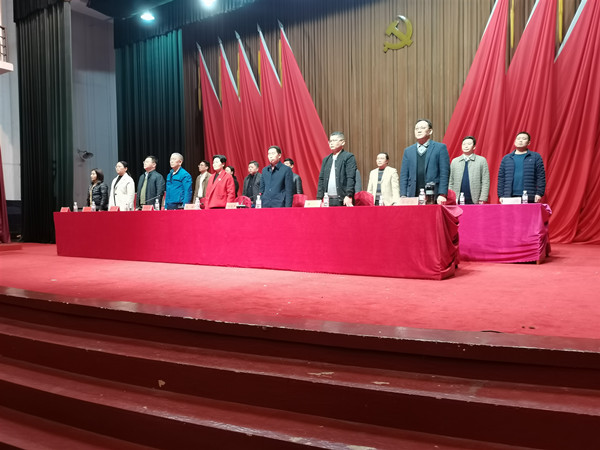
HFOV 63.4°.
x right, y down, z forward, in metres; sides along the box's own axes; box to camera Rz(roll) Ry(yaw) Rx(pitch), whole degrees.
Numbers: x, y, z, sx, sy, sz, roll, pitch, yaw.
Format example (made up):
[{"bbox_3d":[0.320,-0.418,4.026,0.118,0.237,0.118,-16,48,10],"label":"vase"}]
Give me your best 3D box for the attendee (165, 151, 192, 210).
[{"bbox_3d":[-2.020,-0.355,8.155,0.490,1.700,0.310,0,2,31],"label":"attendee"}]

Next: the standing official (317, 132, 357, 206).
[{"bbox_3d":[0.507,-0.344,6.403,0.560,1.744,0.350,0,2,32],"label":"standing official"}]

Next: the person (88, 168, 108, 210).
[{"bbox_3d":[-3.757,-0.271,9.082,0.450,1.567,0.300,0,2,32],"label":"person"}]

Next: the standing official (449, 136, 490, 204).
[{"bbox_3d":[2.563,-0.439,7.328,0.530,1.780,0.330,0,2,31],"label":"standing official"}]

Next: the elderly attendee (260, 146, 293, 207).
[{"bbox_3d":[-0.321,-0.296,6.925,0.510,1.641,0.320,0,2,32],"label":"elderly attendee"}]

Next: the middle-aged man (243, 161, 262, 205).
[{"bbox_3d":[-0.864,-0.384,9.386,0.510,1.682,0.320,0,2,32],"label":"middle-aged man"}]

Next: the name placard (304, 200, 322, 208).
[{"bbox_3d":[0.167,-0.247,5.782,0.210,0.090,0.085,0,2,32],"label":"name placard"}]

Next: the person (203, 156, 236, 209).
[{"bbox_3d":[-1.258,-0.300,7.692,0.460,1.600,0.300,0,2,31],"label":"person"}]

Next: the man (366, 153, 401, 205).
[{"bbox_3d":[1.389,-0.359,7.973,0.540,1.648,0.330,0,2,32],"label":"man"}]

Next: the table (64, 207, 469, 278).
[{"bbox_3d":[-1.125,0.150,6.939,6.650,0.760,0.820,0,2,31],"label":"table"}]

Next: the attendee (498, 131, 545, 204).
[{"bbox_3d":[3.155,-0.419,6.863,0.610,1.782,0.350,0,2,32],"label":"attendee"}]

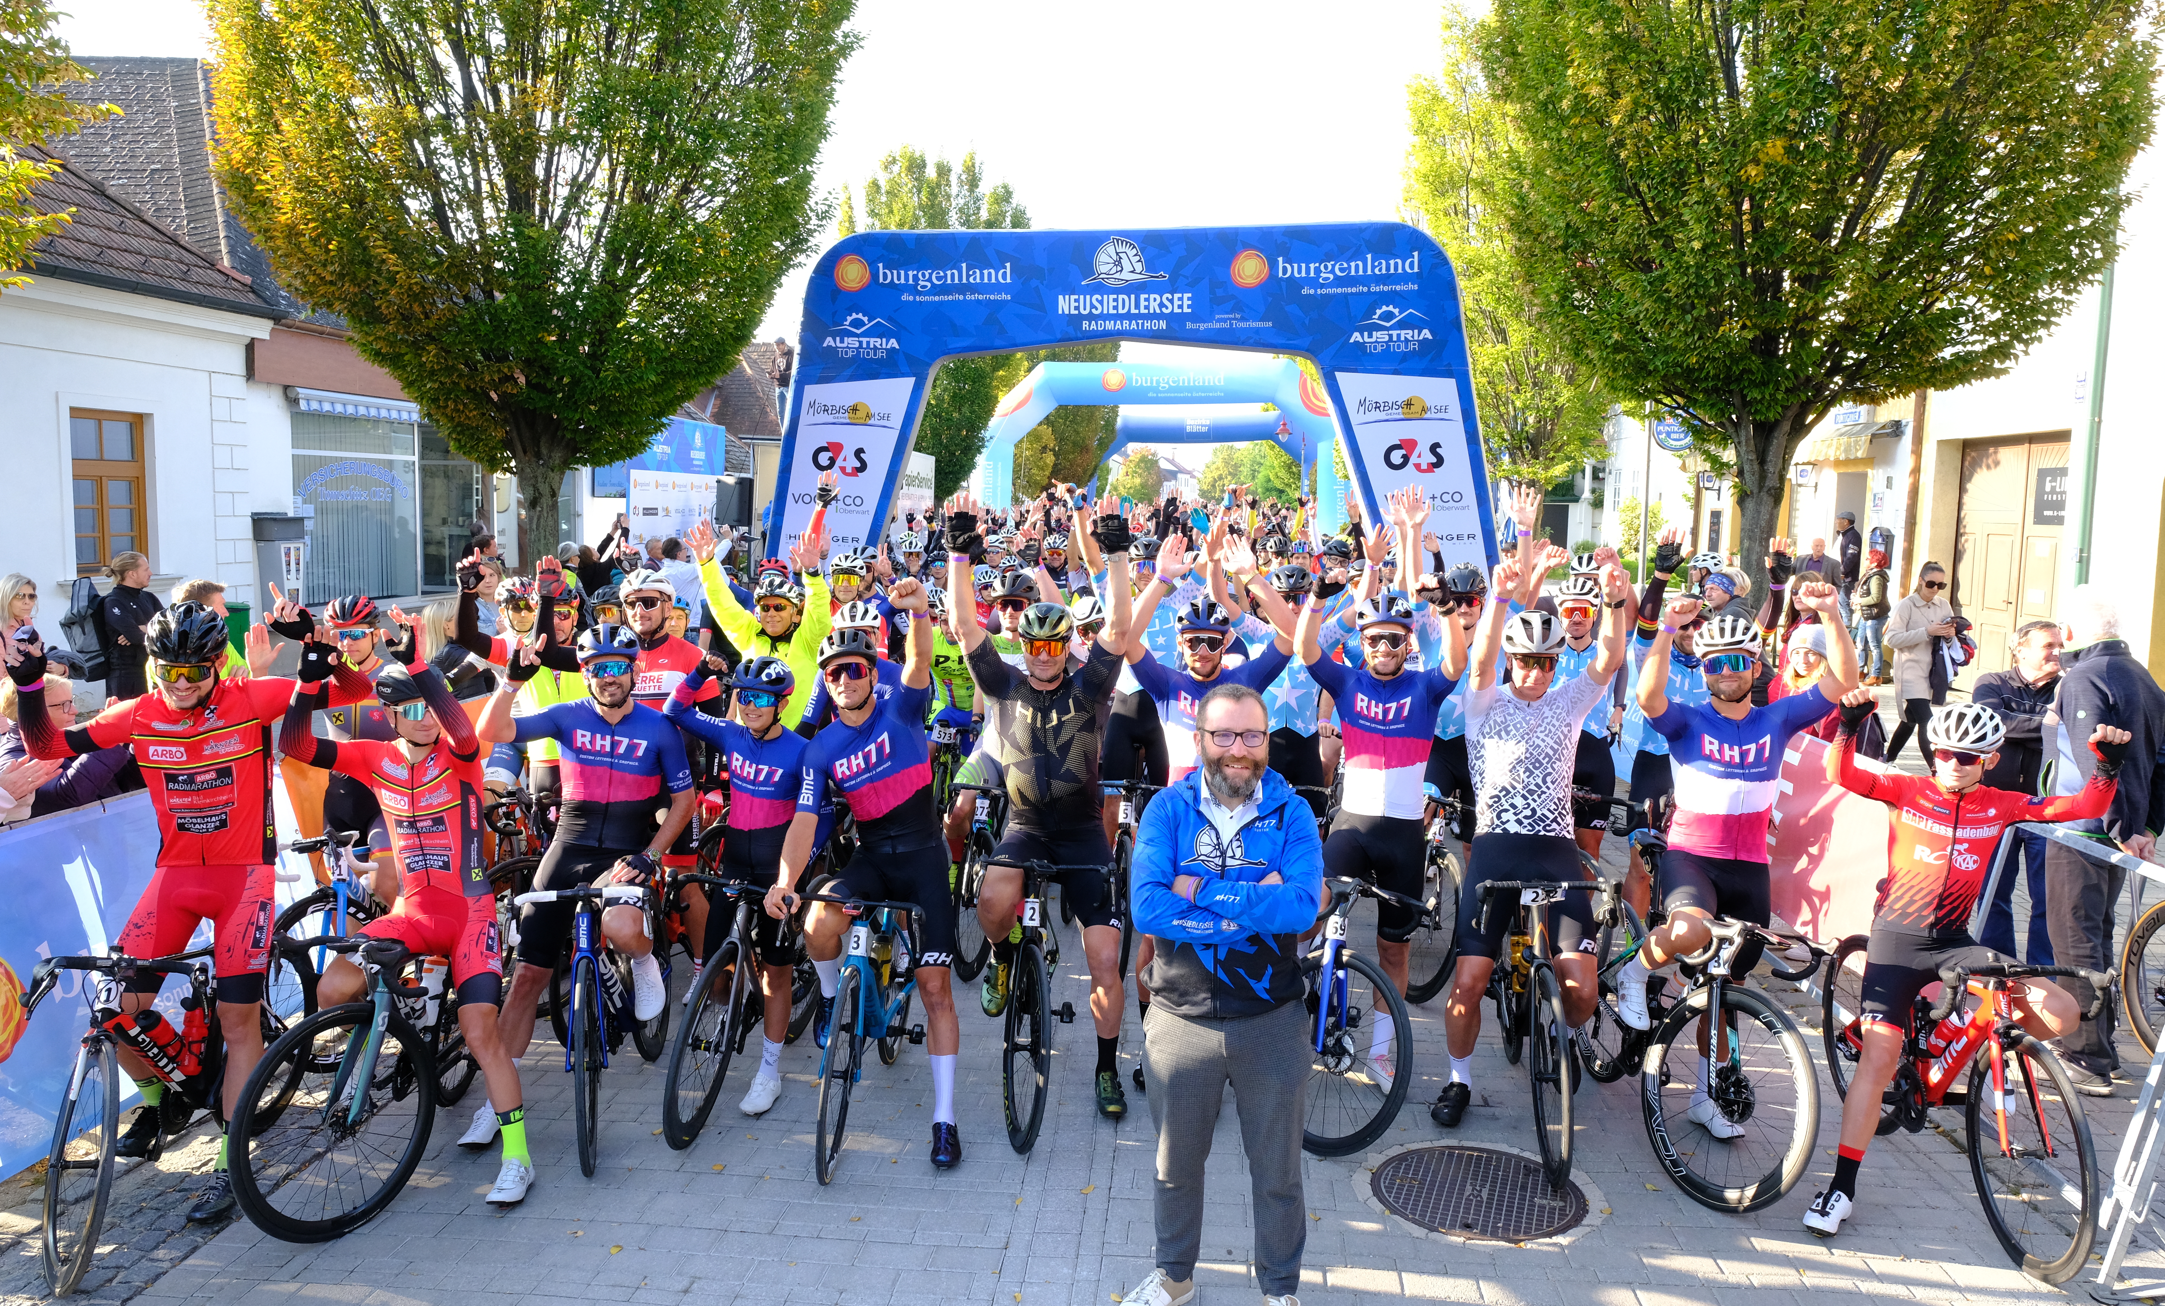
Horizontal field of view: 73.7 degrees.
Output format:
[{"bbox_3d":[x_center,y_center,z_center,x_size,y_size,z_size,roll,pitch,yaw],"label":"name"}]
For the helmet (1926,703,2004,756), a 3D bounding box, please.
[{"bbox_3d":[2.586,0.227,4.227,0.270,0.160,0.205,-4,6,-41],"label":"helmet"}]

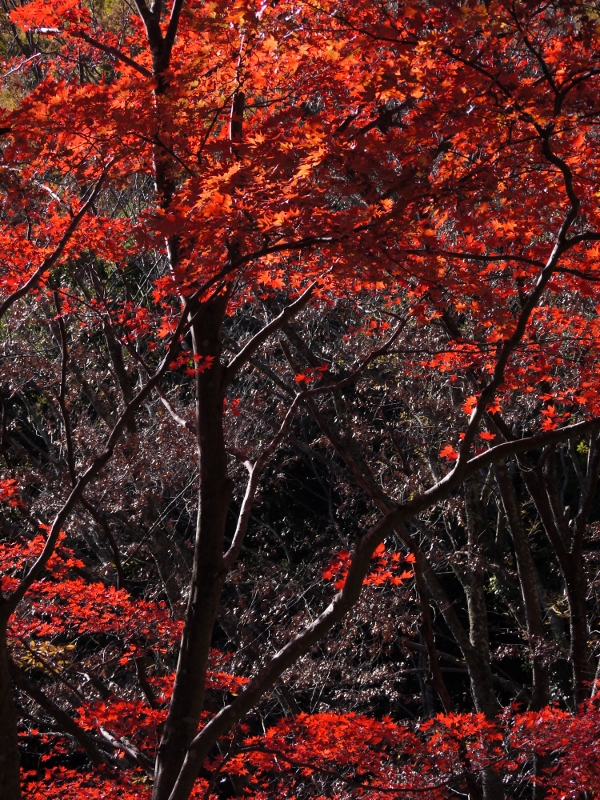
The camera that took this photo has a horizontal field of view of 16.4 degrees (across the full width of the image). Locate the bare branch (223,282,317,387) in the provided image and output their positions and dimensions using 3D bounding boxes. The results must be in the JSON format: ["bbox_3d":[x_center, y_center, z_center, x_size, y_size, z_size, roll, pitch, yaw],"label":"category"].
[{"bbox_3d":[-0.120,-0.261,8.300,0.065,0.570,0.075,43,0,0],"label":"bare branch"}]

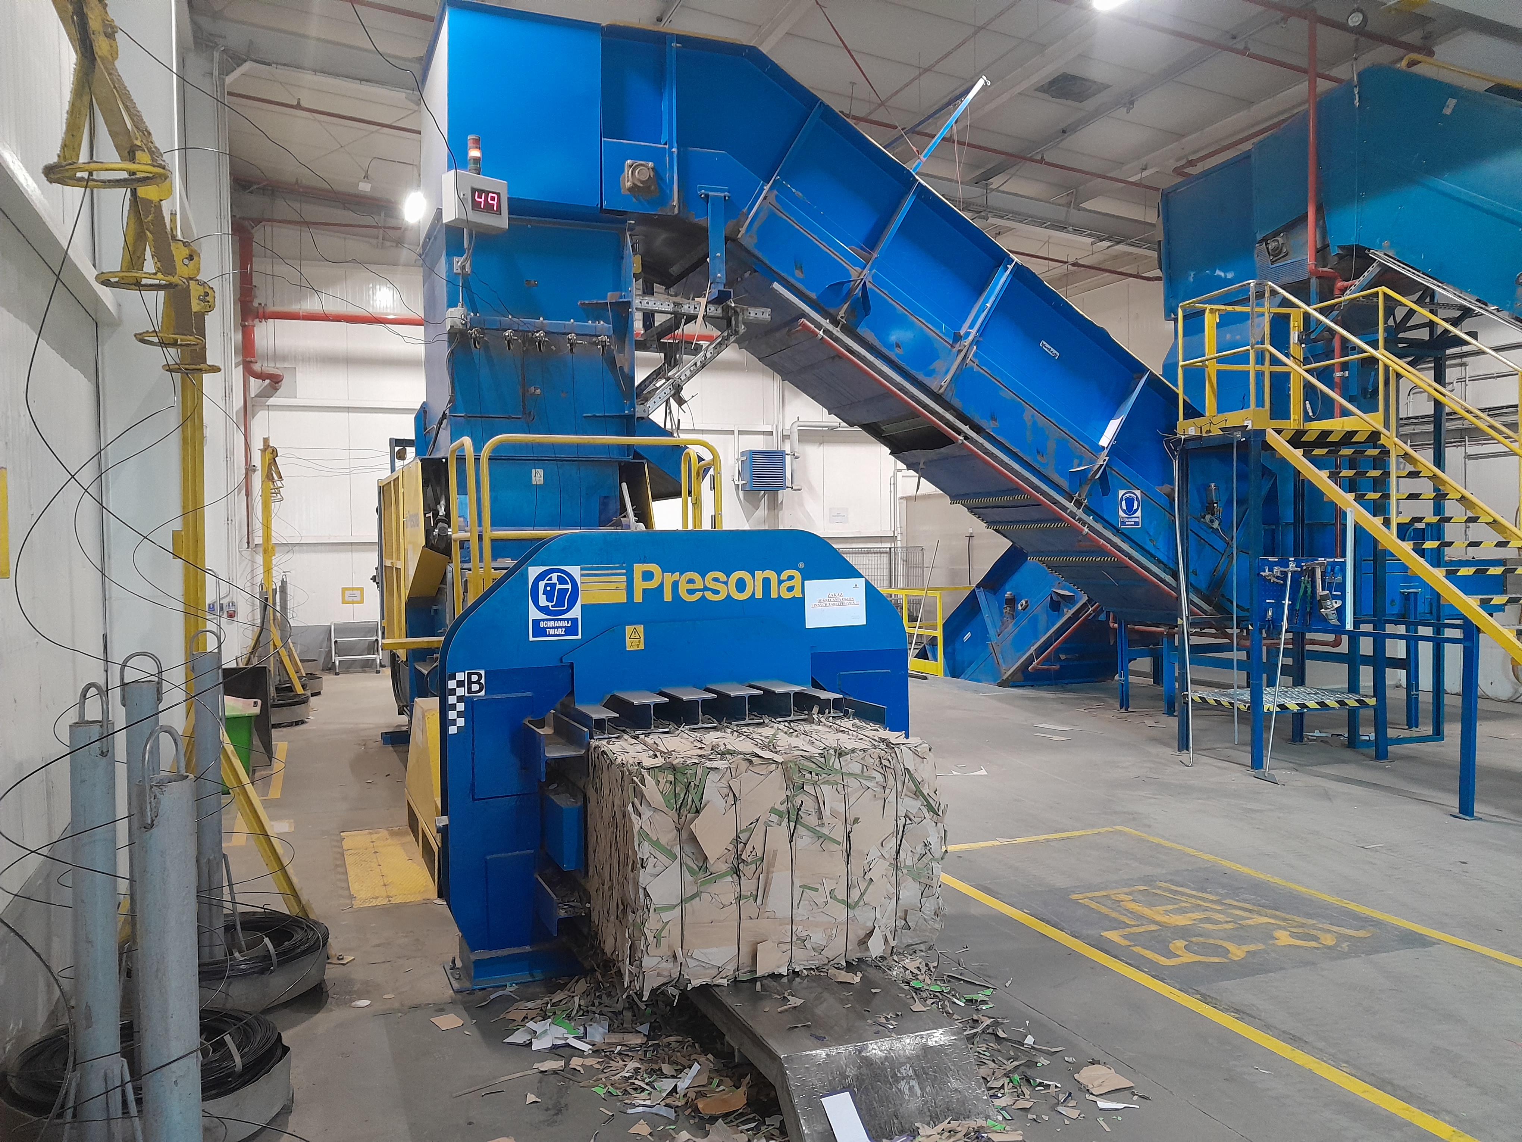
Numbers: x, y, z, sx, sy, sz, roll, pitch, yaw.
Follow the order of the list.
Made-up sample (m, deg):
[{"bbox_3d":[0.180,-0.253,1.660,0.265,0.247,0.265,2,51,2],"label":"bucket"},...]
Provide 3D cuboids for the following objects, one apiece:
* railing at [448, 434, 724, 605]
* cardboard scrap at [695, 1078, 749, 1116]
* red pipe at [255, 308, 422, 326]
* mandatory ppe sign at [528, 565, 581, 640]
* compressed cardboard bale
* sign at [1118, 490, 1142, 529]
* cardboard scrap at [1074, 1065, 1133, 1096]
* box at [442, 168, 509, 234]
[{"bbox_3d":[-1.025,-0.185,6.789,1.330,1.080,1.220,-1,2,-22],"label":"railing"},{"bbox_3d":[-0.121,1.643,3.719,0.155,0.045,0.110,-1,2,-22],"label":"cardboard scrap"},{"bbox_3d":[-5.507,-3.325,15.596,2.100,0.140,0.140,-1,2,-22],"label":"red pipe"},{"bbox_3d":[-0.832,0.132,4.806,0.214,0.297,0.010,-1,2,-22],"label":"mandatory ppe sign"},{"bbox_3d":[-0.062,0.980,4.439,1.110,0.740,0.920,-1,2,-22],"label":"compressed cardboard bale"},{"bbox_3d":[2.963,-0.494,9.517,0.216,0.300,0.010,-1,2,-22],"label":"sign"},{"bbox_3d":[1.126,1.660,3.898,0.165,0.025,0.160,-1,2,-22],"label":"cardboard scrap"},{"bbox_3d":[-1.714,-2.217,7.150,0.357,0.283,0.143,-2,3,-45],"label":"box"}]

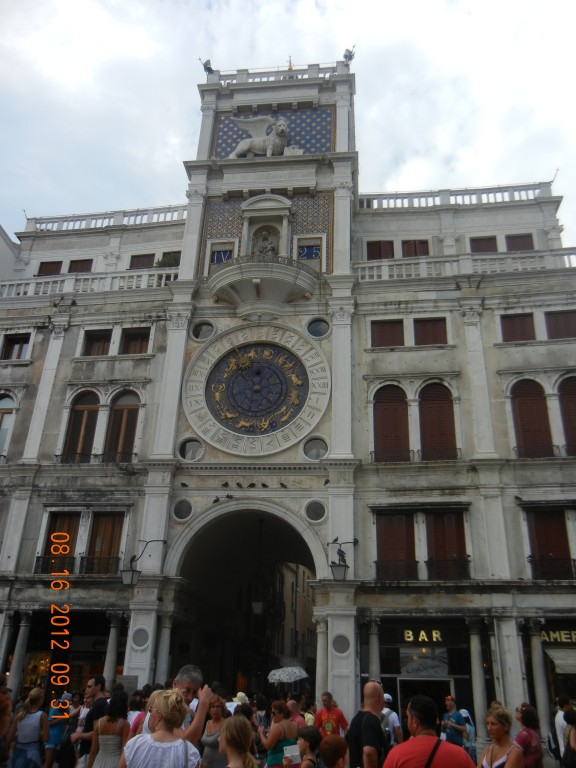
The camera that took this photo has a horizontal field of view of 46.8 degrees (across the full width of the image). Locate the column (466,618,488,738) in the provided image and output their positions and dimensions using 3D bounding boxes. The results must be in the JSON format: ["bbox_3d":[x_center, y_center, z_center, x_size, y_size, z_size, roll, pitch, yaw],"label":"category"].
[{"bbox_3d":[4.778,7.328,16.668,0.410,2.888,0.410,-2,-26,8],"label":"column"}]

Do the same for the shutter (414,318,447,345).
[{"bbox_3d":[4.675,-1.704,21.754,1.056,1.009,0.100,-2,-25,8],"label":"shutter"}]

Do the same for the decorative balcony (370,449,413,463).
[{"bbox_3d":[2.997,2.080,19.170,1.215,0.410,0.250,-2,-26,8],"label":"decorative balcony"}]

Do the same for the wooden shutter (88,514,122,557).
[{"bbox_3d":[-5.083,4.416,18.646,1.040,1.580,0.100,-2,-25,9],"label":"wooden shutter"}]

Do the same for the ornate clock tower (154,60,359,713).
[{"bbox_3d":[-0.524,-0.606,25.069,6.704,25.623,6.000,-2,-25,8],"label":"ornate clock tower"}]

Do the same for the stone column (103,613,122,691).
[{"bbox_3d":[-4.673,7.425,17.258,0.420,2.870,0.420,-2,-25,9],"label":"stone column"}]

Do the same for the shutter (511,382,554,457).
[{"bbox_3d":[7.323,1.025,20.044,1.037,2.555,0.100,-2,-25,8],"label":"shutter"}]

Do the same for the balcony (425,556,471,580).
[{"bbox_3d":[4.432,5.111,18.396,1.221,0.622,0.250,-2,-25,8],"label":"balcony"}]

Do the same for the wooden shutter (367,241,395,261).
[{"bbox_3d":[3.501,-5.001,25.101,0.996,0.971,0.100,-2,-26,8],"label":"wooden shutter"}]

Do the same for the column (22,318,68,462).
[{"bbox_3d":[-8.002,0.078,22.063,0.716,5.272,0.350,-2,-26,8],"label":"column"}]

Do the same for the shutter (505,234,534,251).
[{"bbox_3d":[10.896,-6.609,31.238,1.230,1.030,0.100,-2,-27,8],"label":"shutter"}]

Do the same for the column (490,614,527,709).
[{"bbox_3d":[5.382,7.211,15.995,0.560,2.950,0.500,-2,-25,9],"label":"column"}]

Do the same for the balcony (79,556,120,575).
[{"bbox_3d":[-5.595,5.400,19.836,1.240,0.540,0.250,-2,-25,8],"label":"balcony"}]

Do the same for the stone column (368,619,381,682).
[{"bbox_3d":[2.751,9.253,20.852,0.440,3.750,0.440,-2,-27,8],"label":"stone column"}]

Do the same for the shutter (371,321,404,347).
[{"bbox_3d":[3.058,-1.495,20.404,0.990,0.920,0.100,-2,-25,9],"label":"shutter"}]

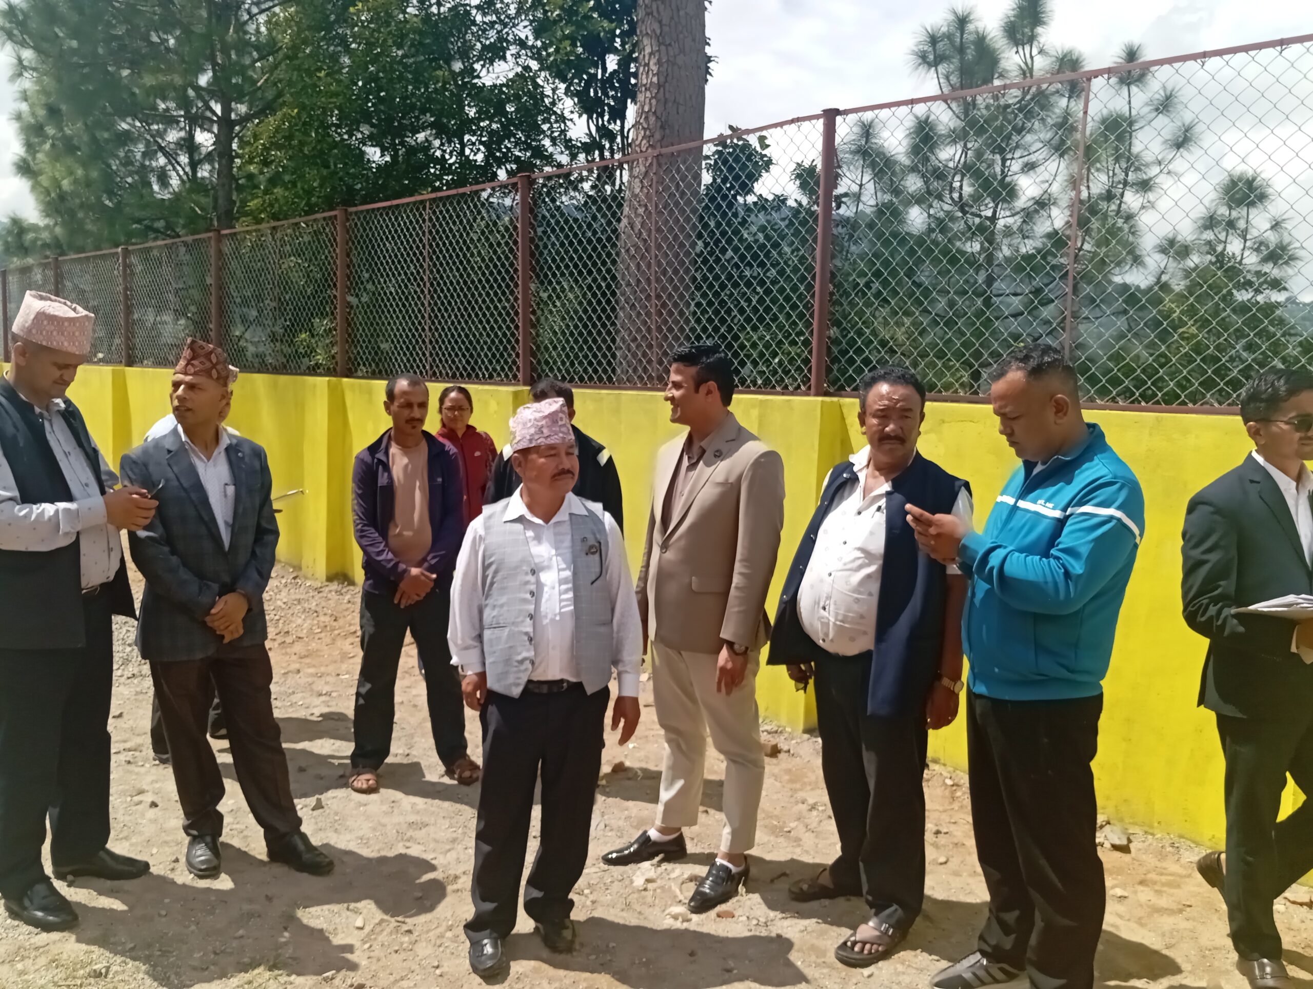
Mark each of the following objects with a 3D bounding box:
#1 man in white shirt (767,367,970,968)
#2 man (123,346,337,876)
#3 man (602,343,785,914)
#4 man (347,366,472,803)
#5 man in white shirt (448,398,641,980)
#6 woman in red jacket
[{"bbox_3d":[0.627,0.460,3.122,0.500,1.663,0.380,8,10,44],"label":"man in white shirt"},{"bbox_3d":[-1.383,0.359,3.443,0.560,1.706,0.370,-4,9,-38],"label":"man"},{"bbox_3d":[0.116,0.389,3.377,0.390,1.722,0.470,-5,9,-40],"label":"man"},{"bbox_3d":[-0.985,0.337,4.236,0.500,1.624,0.330,-1,7,-16],"label":"man"},{"bbox_3d":[-0.338,0.518,3.028,0.520,1.582,0.330,-1,7,-18],"label":"man in white shirt"},{"bbox_3d":[-0.943,0.238,5.208,0.450,1.539,0.290,0,7,-10],"label":"woman in red jacket"}]

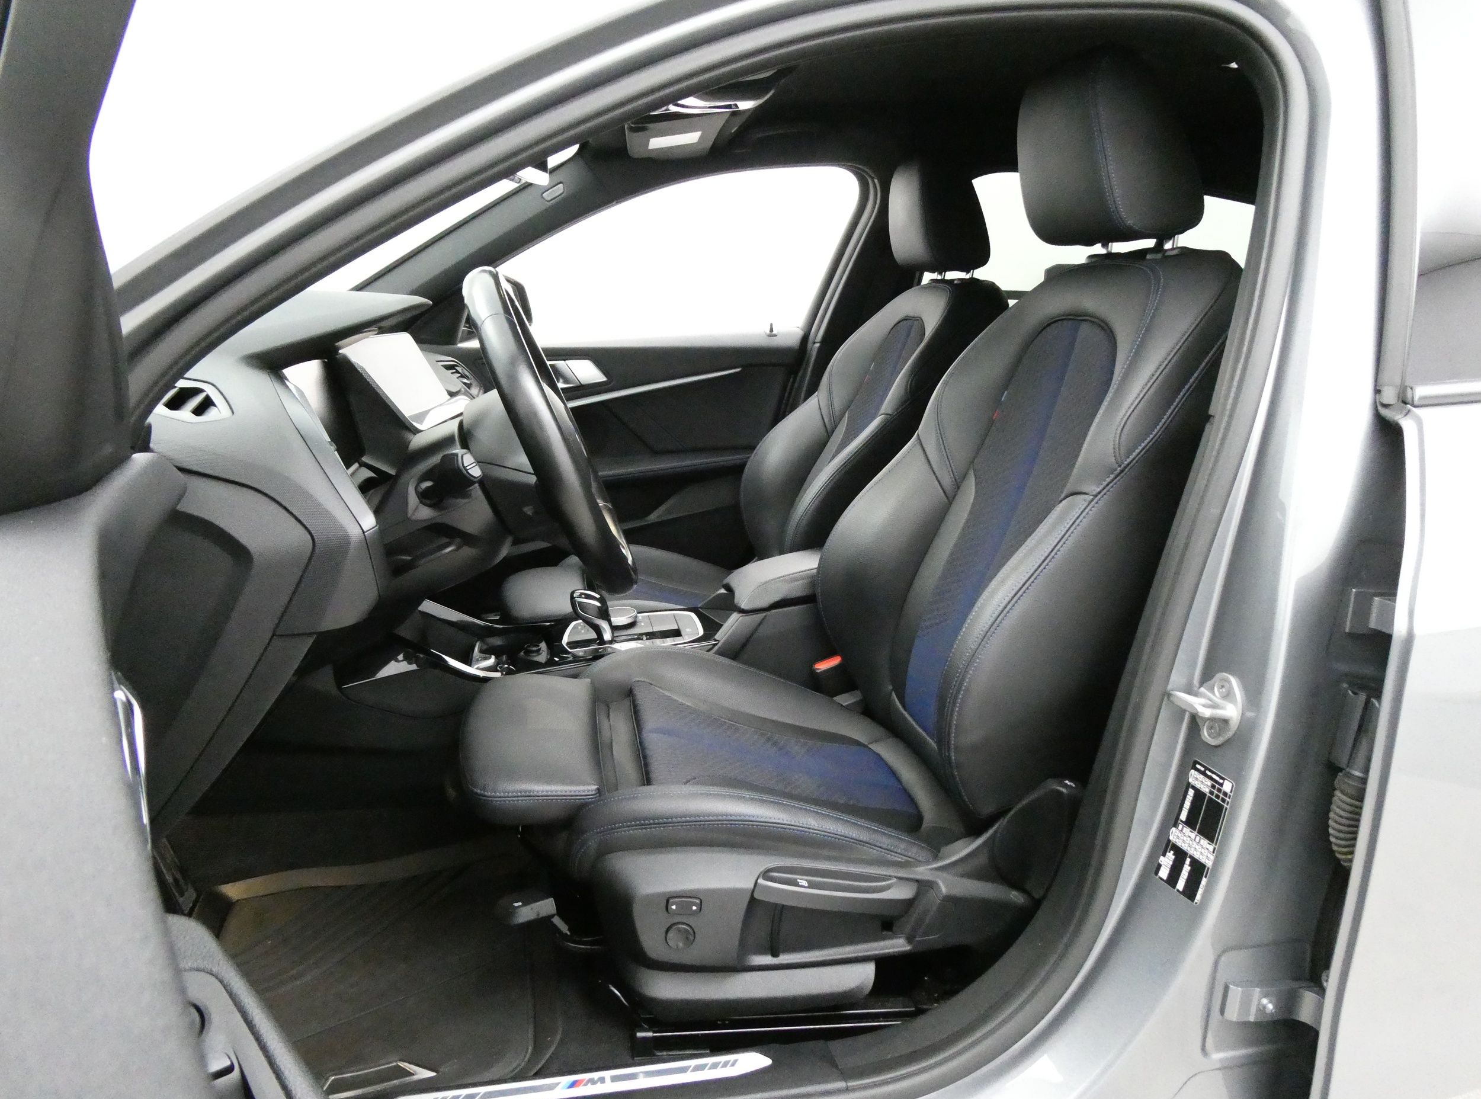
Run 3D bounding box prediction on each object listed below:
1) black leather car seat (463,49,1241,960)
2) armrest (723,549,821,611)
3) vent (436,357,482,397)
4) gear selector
[{"bbox_3d":[0.117,-0.065,1.154,0.870,0.940,0.540,-1,13,-6],"label":"black leather car seat"},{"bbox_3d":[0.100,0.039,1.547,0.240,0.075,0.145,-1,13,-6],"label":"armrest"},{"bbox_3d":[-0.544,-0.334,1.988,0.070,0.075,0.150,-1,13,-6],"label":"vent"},{"bbox_3d":[-0.216,0.098,1.494,0.064,0.088,0.048,-1,13,-6],"label":"gear selector"}]

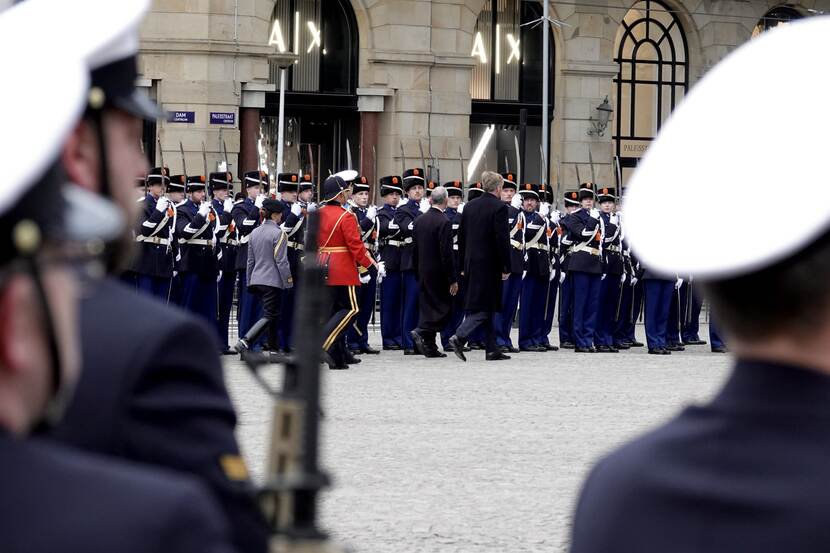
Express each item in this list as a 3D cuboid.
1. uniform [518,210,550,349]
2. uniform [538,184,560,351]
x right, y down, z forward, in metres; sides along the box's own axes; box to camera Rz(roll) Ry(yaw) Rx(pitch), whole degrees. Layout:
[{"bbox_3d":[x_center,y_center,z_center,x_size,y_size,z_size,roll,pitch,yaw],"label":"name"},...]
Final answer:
[{"bbox_3d":[1.261,0.050,38.687,0.500,1.490,0.400,-1,1,-25],"label":"uniform"},{"bbox_3d":[1.425,-0.090,38.838,0.500,1.760,0.400,-1,1,-33],"label":"uniform"}]

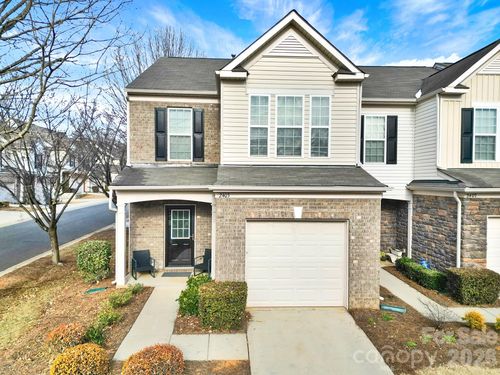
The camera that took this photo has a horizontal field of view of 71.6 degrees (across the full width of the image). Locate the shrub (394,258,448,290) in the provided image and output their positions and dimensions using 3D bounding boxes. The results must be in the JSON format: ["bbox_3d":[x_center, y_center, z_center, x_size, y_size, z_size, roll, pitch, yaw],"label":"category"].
[{"bbox_3d":[5.528,2.701,11.235,0.530,0.430,2.550,1,0,-3],"label":"shrub"}]

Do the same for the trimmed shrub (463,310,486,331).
[{"bbox_3d":[4.864,2.859,7.490,0.450,0.420,0.450,1,0,-3],"label":"trimmed shrub"}]

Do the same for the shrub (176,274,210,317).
[{"bbox_3d":[-1.361,2.589,8.399,0.720,0.650,1.000,1,0,-3],"label":"shrub"}]

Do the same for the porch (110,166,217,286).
[{"bbox_3d":[-2.381,1.039,10.274,2.740,3.410,2.120,1,0,-3],"label":"porch"}]

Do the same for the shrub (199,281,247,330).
[{"bbox_3d":[-0.602,2.603,7.753,1.020,0.820,0.680,1,0,-3],"label":"shrub"}]

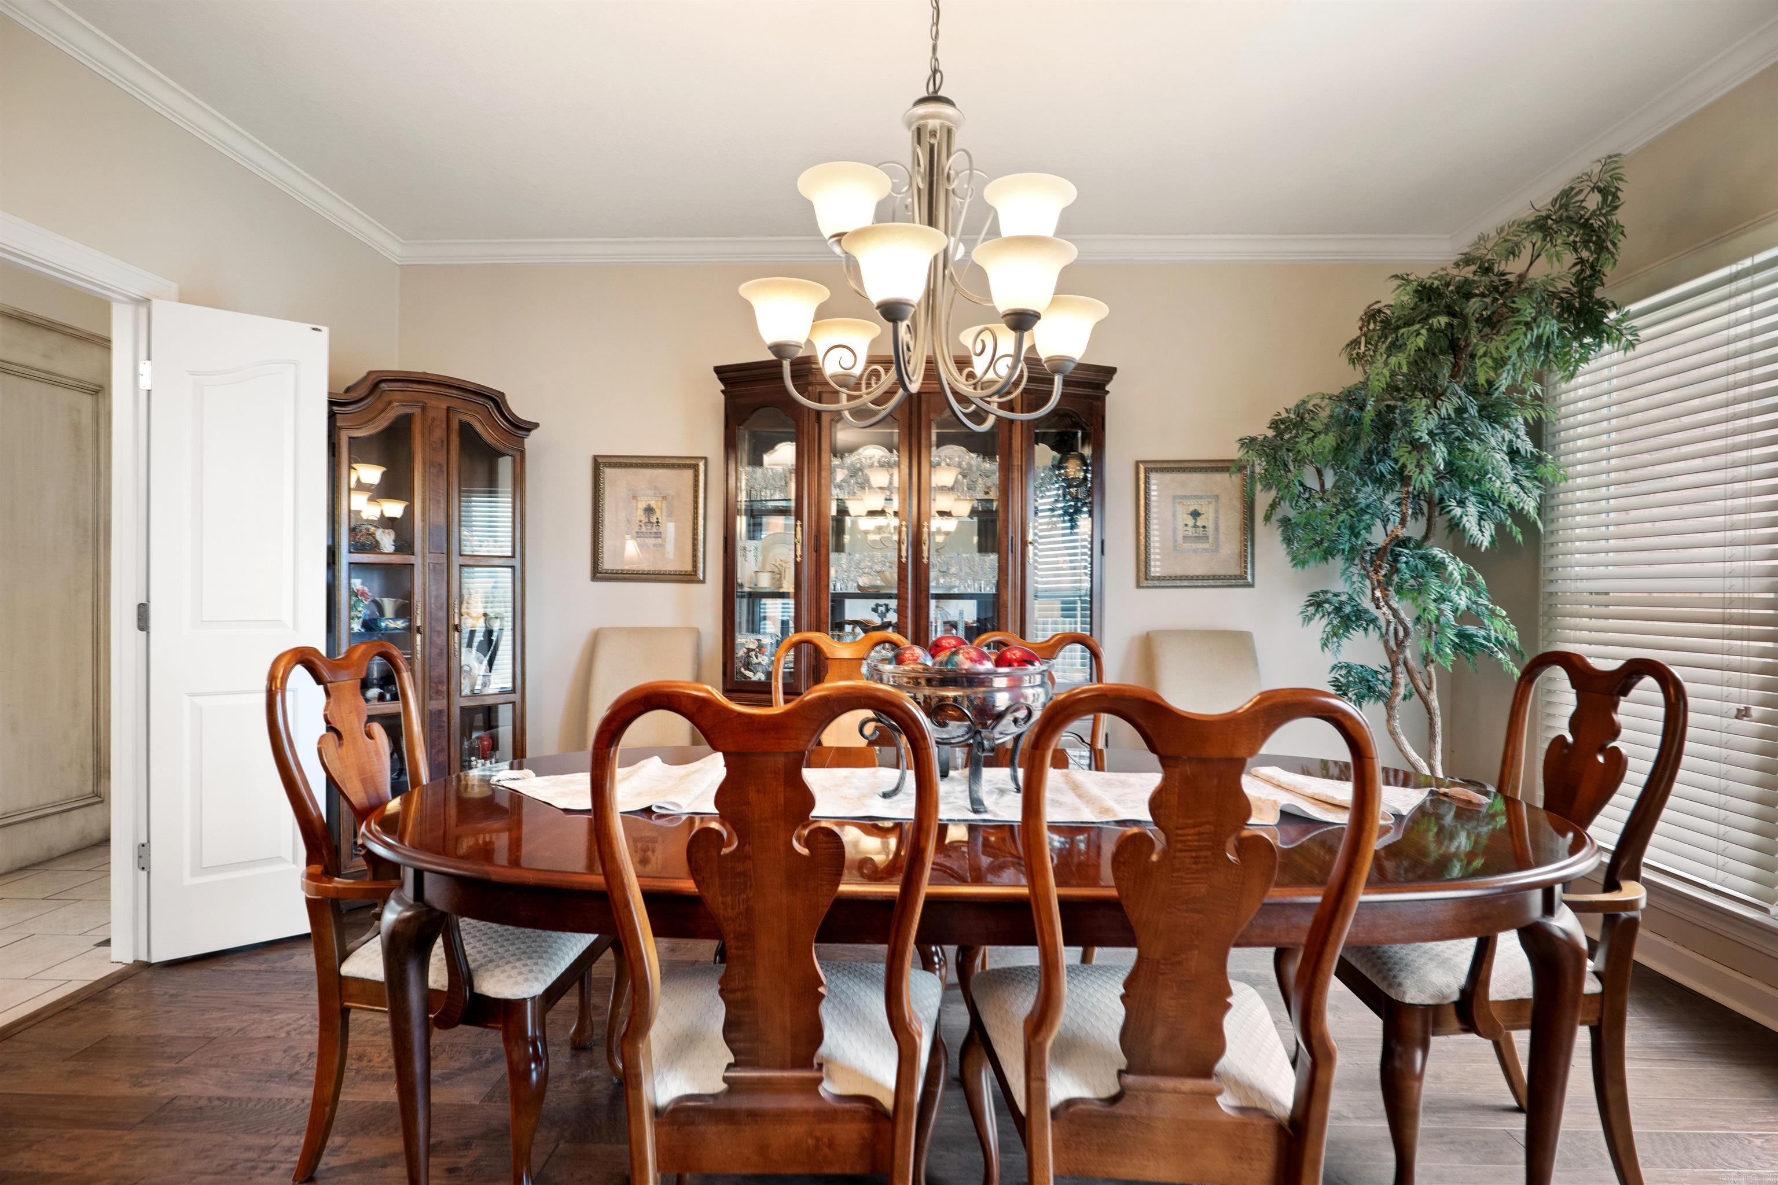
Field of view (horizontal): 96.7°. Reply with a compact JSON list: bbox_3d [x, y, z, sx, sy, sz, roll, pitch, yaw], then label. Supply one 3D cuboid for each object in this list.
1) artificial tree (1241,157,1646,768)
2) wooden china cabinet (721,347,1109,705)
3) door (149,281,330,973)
[{"bbox_3d":[1.800,-0.100,2.720,1.160,2.500,1.000,0,0,0],"label":"artificial tree"},{"bbox_3d":[0.113,0.103,3.370,1.680,2.093,0.440,0,0,0],"label":"wooden china cabinet"},{"bbox_3d":[-2.083,0.121,2.555,0.445,2.030,0.040,0,0,-33],"label":"door"}]

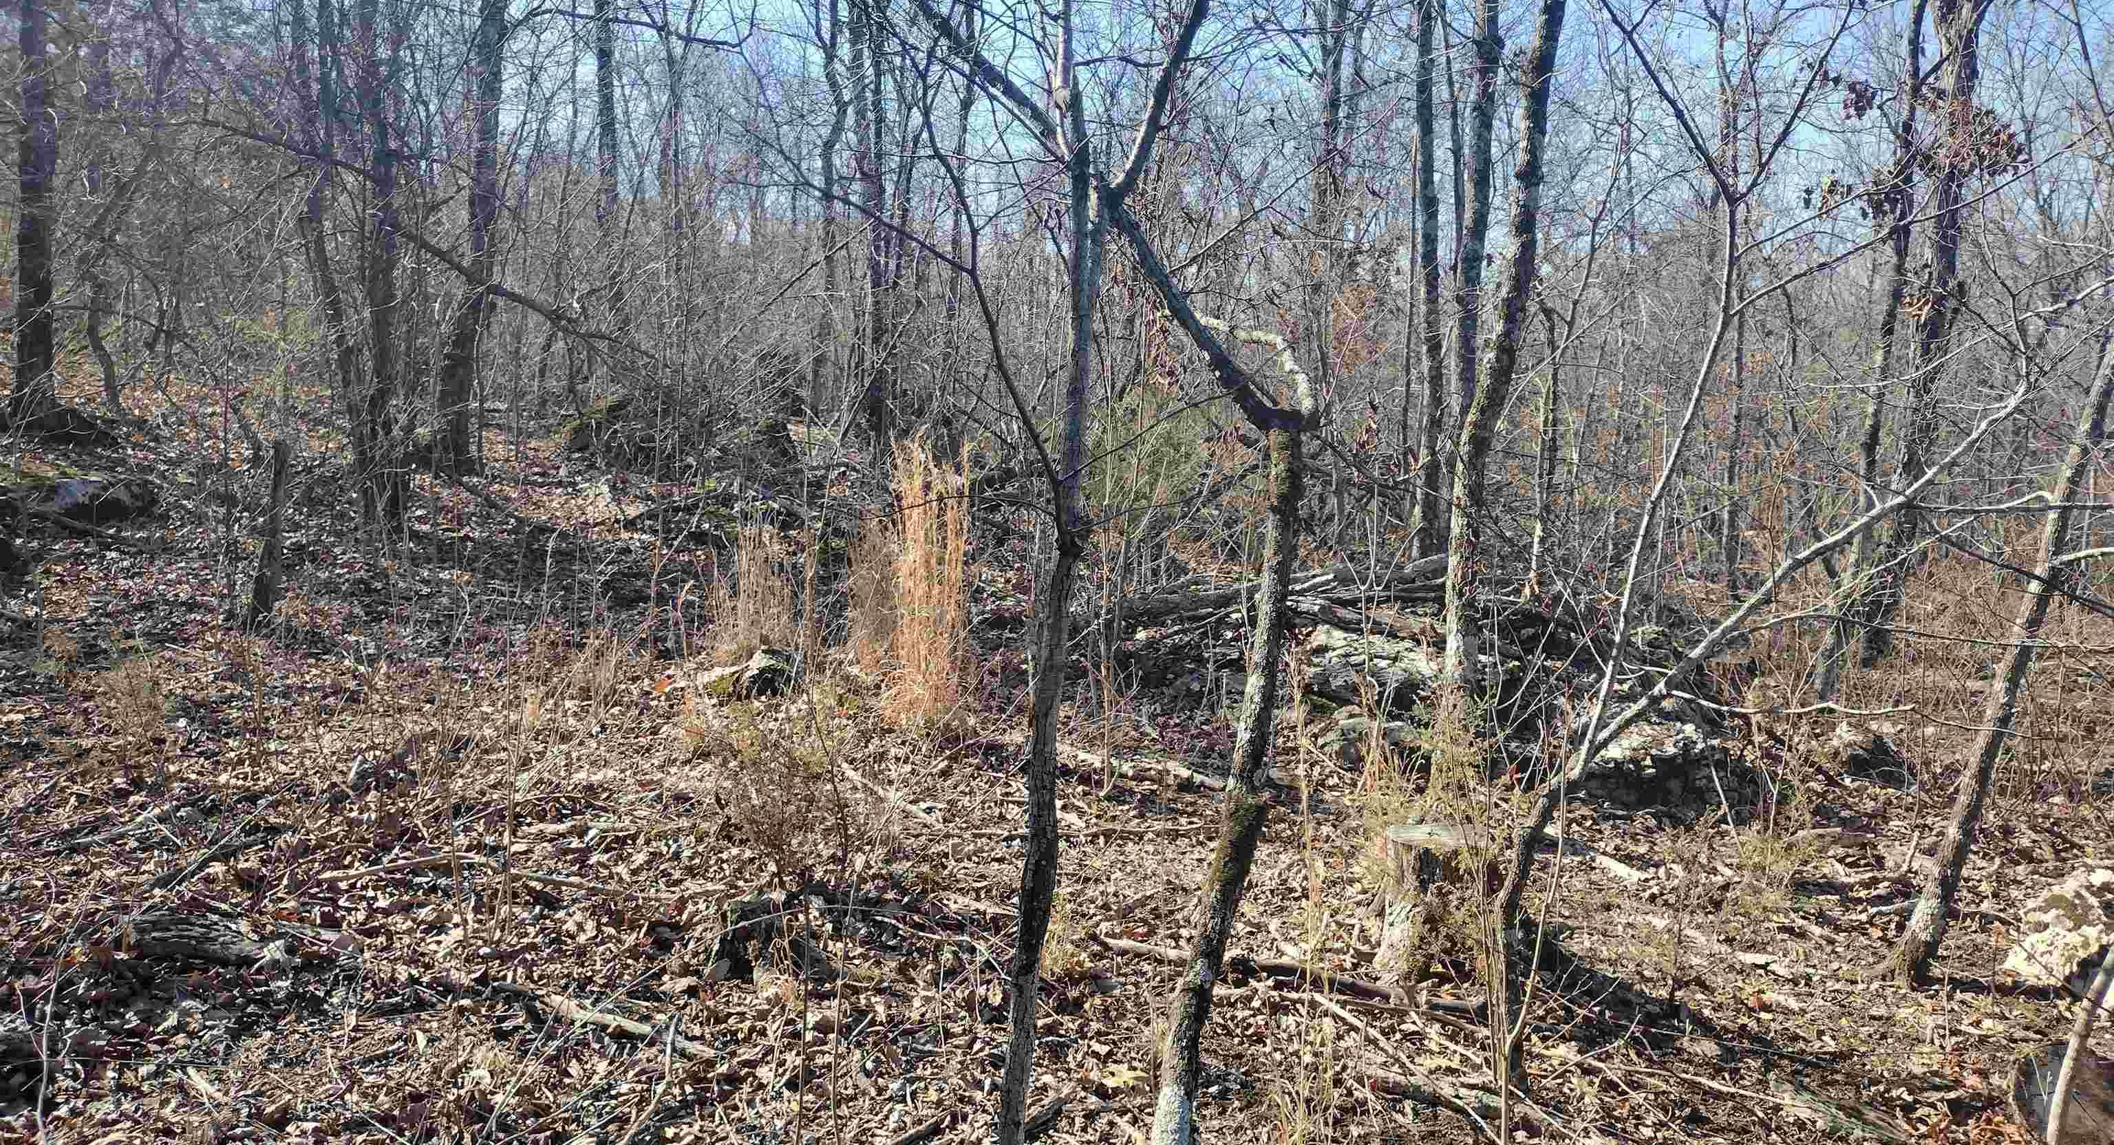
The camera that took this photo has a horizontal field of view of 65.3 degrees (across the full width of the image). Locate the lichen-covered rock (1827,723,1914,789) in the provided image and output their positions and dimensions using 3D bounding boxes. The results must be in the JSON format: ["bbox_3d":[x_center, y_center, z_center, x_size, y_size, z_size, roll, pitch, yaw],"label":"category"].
[{"bbox_3d":[3.522,0.781,7.141,0.370,0.260,0.330,3,4,26],"label":"lichen-covered rock"}]

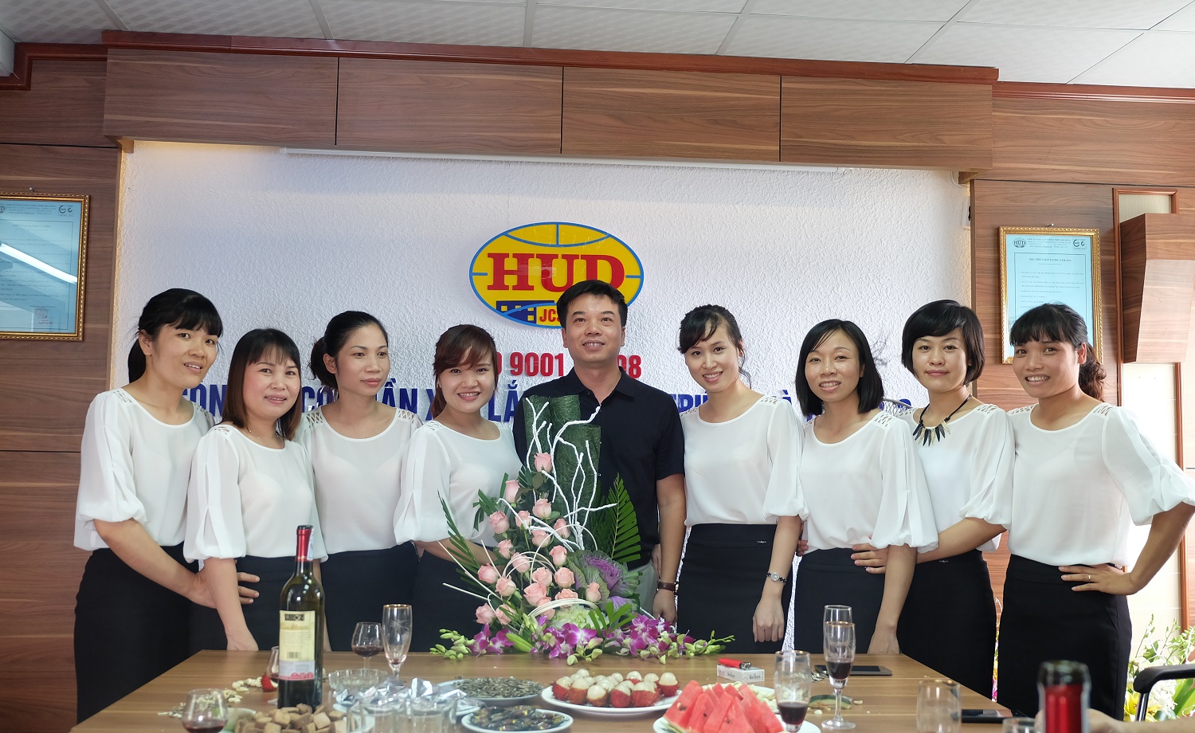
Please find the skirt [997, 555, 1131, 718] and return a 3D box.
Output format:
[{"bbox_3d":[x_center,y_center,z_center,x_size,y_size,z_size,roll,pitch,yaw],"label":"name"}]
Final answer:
[{"bbox_3d":[1.093,0.716,2.781,0.310,0.540,0.230,-3,-5,40],"label":"skirt"}]

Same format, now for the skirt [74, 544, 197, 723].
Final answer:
[{"bbox_3d":[-1.030,0.675,2.639,0.290,0.550,0.220,4,-5,-36],"label":"skirt"}]

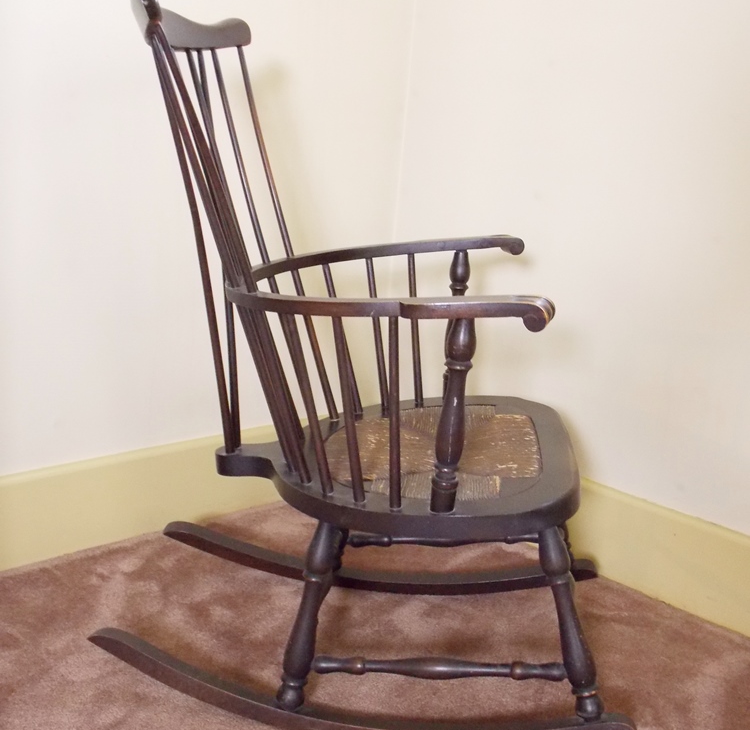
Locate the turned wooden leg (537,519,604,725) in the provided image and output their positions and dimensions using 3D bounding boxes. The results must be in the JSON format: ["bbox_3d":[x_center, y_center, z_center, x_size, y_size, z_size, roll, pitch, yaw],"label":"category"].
[{"bbox_3d":[0.265,0.348,1.321,0.041,0.279,0.041,-11,1,4],"label":"turned wooden leg"}]

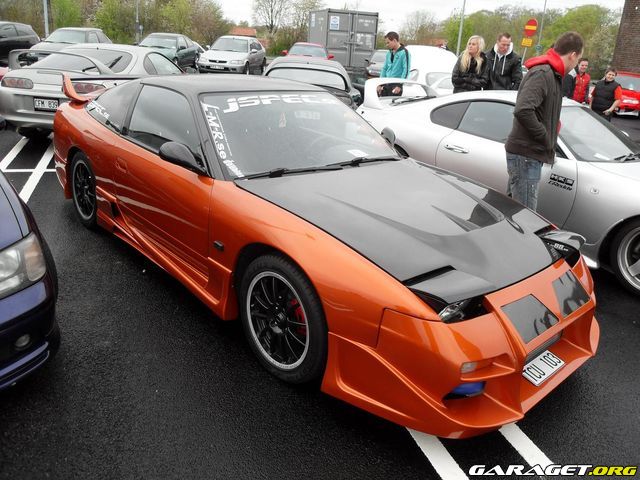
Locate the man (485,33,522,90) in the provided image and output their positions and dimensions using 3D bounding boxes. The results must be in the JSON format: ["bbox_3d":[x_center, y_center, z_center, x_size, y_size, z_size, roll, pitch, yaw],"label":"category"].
[{"bbox_3d":[2.258,-1.685,6.600,0.550,1.790,0.360,13,21,24],"label":"man"}]

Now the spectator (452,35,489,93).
[{"bbox_3d":[1.862,-1.792,6.873,0.500,1.720,0.360,14,23,24],"label":"spectator"}]

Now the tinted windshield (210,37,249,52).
[{"bbox_3d":[-3.164,-6.855,18.200,1.380,0.480,0.720,6,19,5],"label":"tinted windshield"}]

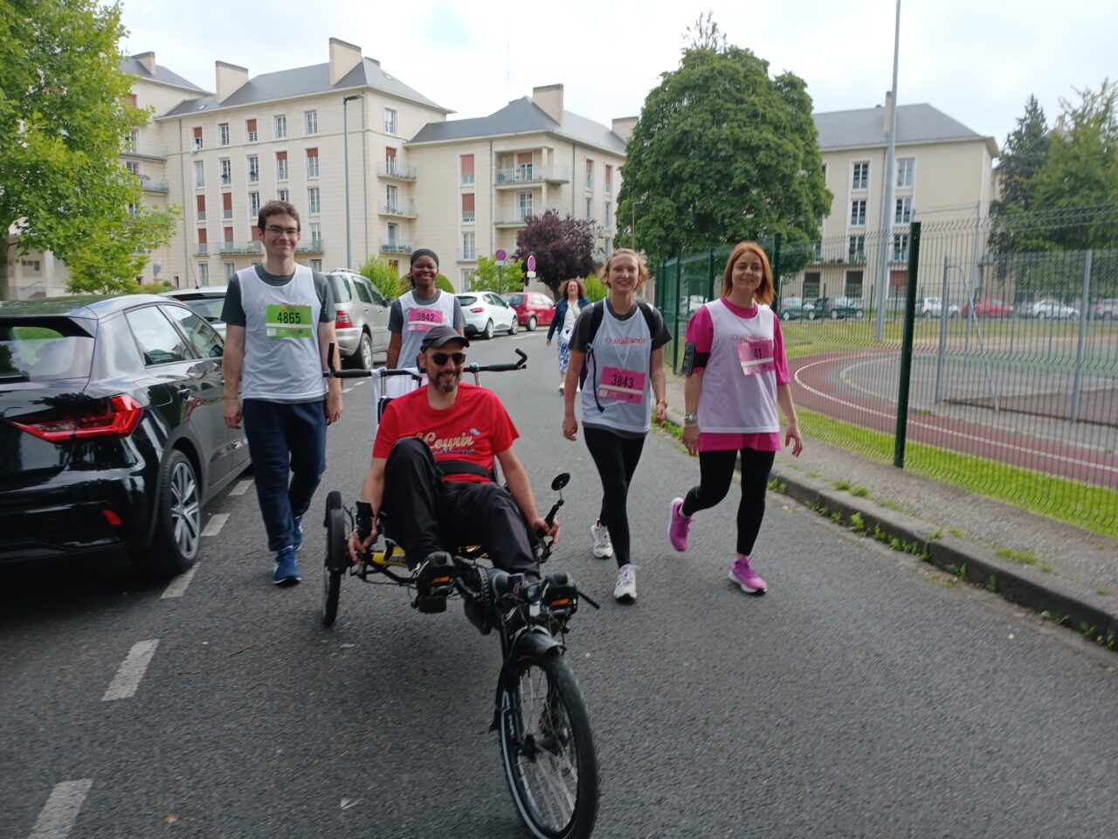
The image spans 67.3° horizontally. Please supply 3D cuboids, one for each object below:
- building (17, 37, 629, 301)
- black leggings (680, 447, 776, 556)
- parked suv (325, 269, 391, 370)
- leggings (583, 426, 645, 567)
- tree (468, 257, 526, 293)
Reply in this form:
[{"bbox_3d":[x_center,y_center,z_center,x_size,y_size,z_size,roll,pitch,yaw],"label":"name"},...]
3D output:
[{"bbox_3d":[-20.007,-20.796,73.758,44.000,22.000,26.000,6,10,31],"label":"building"},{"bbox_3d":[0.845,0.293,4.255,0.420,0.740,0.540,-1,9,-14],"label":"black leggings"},{"bbox_3d":[-4.387,-2.016,16.715,1.860,1.820,4.620,1,8,2],"label":"parked suv"},{"bbox_3d":[0.245,0.285,4.306,0.340,0.800,0.660,-1,9,-14],"label":"leggings"},{"bbox_3d":[-3.014,-6.255,40.527,2.800,3.320,2.700,1,8,0],"label":"tree"}]

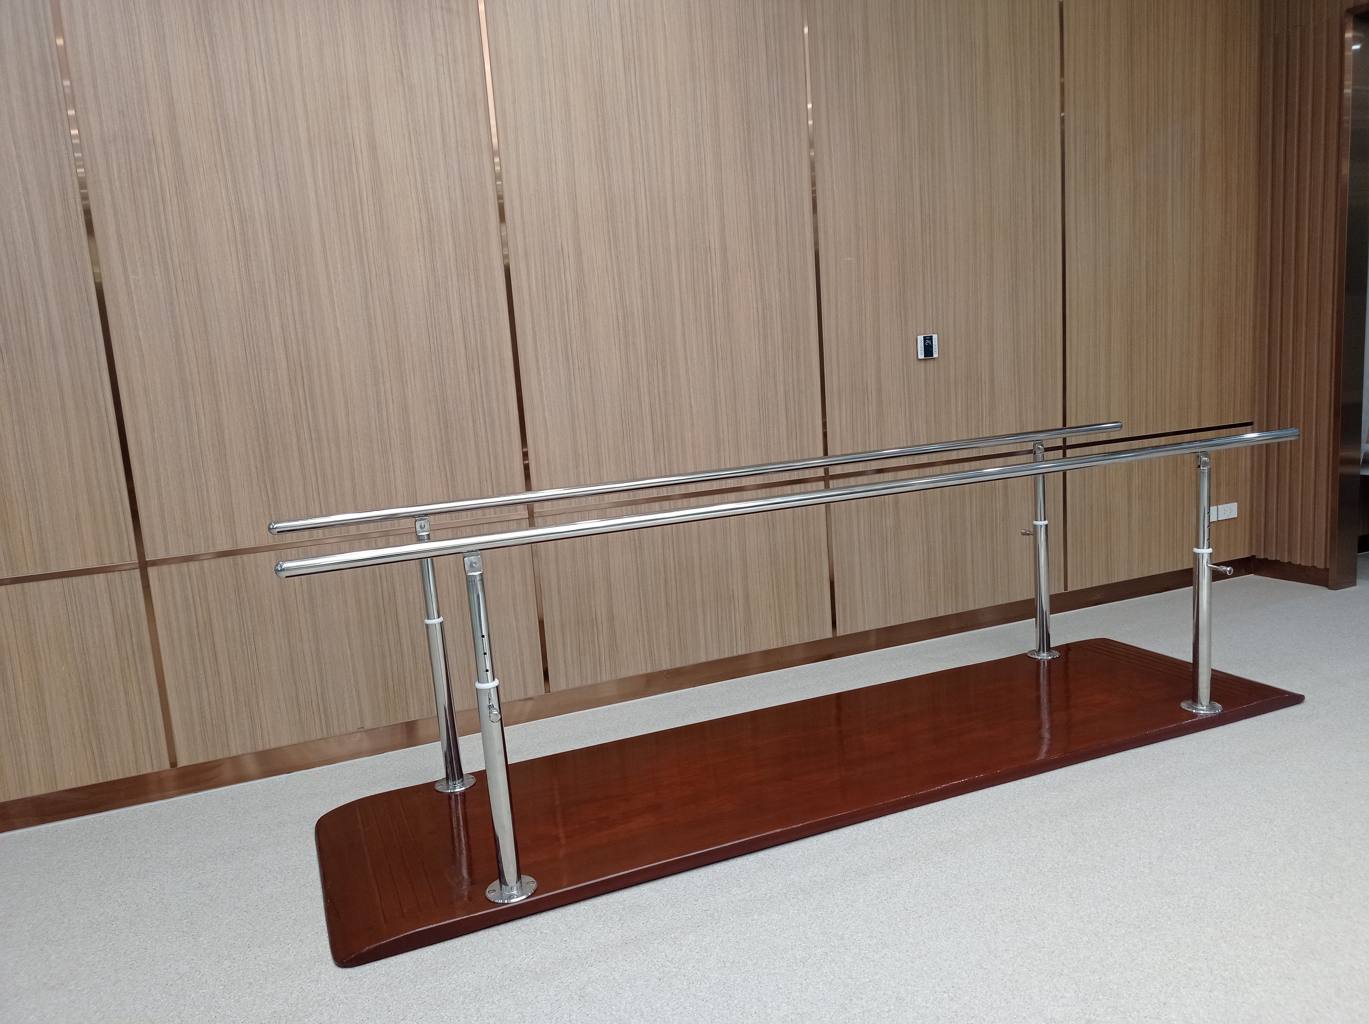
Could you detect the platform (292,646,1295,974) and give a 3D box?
[{"bbox_3d":[0.466,0.722,3.336,3.000,0.049,0.833,-8,9,-24],"label":"platform"}]

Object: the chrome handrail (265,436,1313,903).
[{"bbox_3d":[0.419,0.291,3.276,3.019,0.827,0.821,-8,9,-23],"label":"chrome handrail"}]

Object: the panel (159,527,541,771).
[{"bbox_3d":[-1.064,0.402,3.638,1.170,0.621,0.020,-8,9,-24],"label":"panel"}]

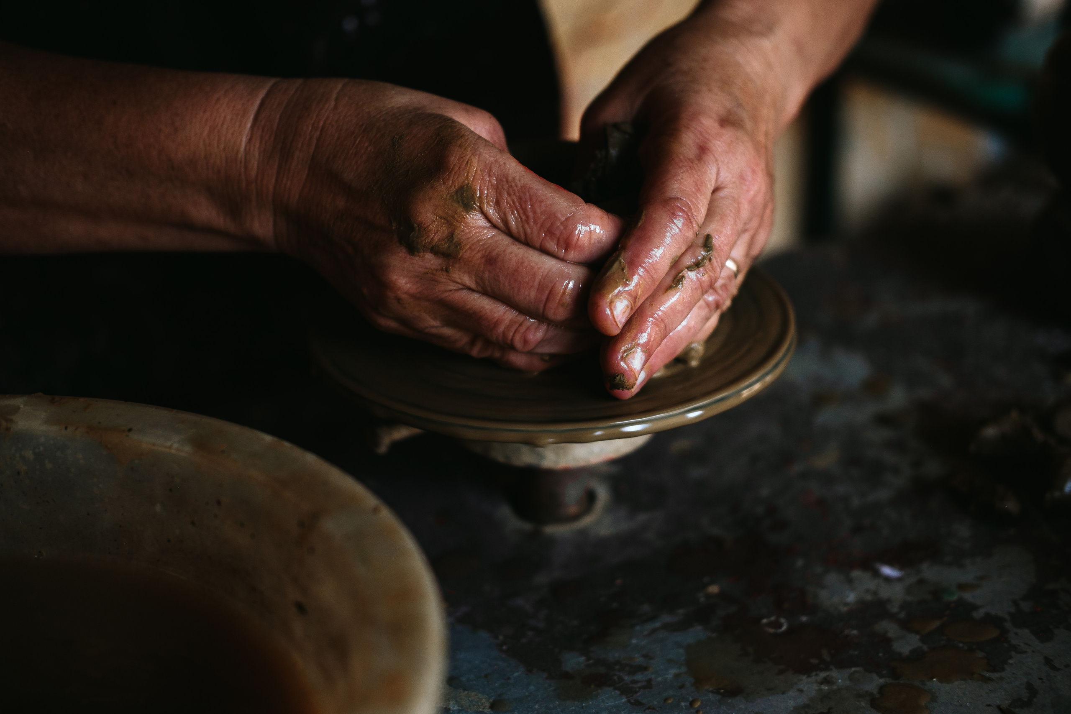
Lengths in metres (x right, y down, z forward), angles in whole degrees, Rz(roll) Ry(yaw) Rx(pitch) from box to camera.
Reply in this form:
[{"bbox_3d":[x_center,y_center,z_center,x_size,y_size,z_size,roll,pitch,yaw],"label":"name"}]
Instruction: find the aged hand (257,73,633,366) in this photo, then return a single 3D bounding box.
[{"bbox_3d":[-0.039,-0.048,0.560,0.148,0.083,0.090,8,28,20],"label":"aged hand"}]

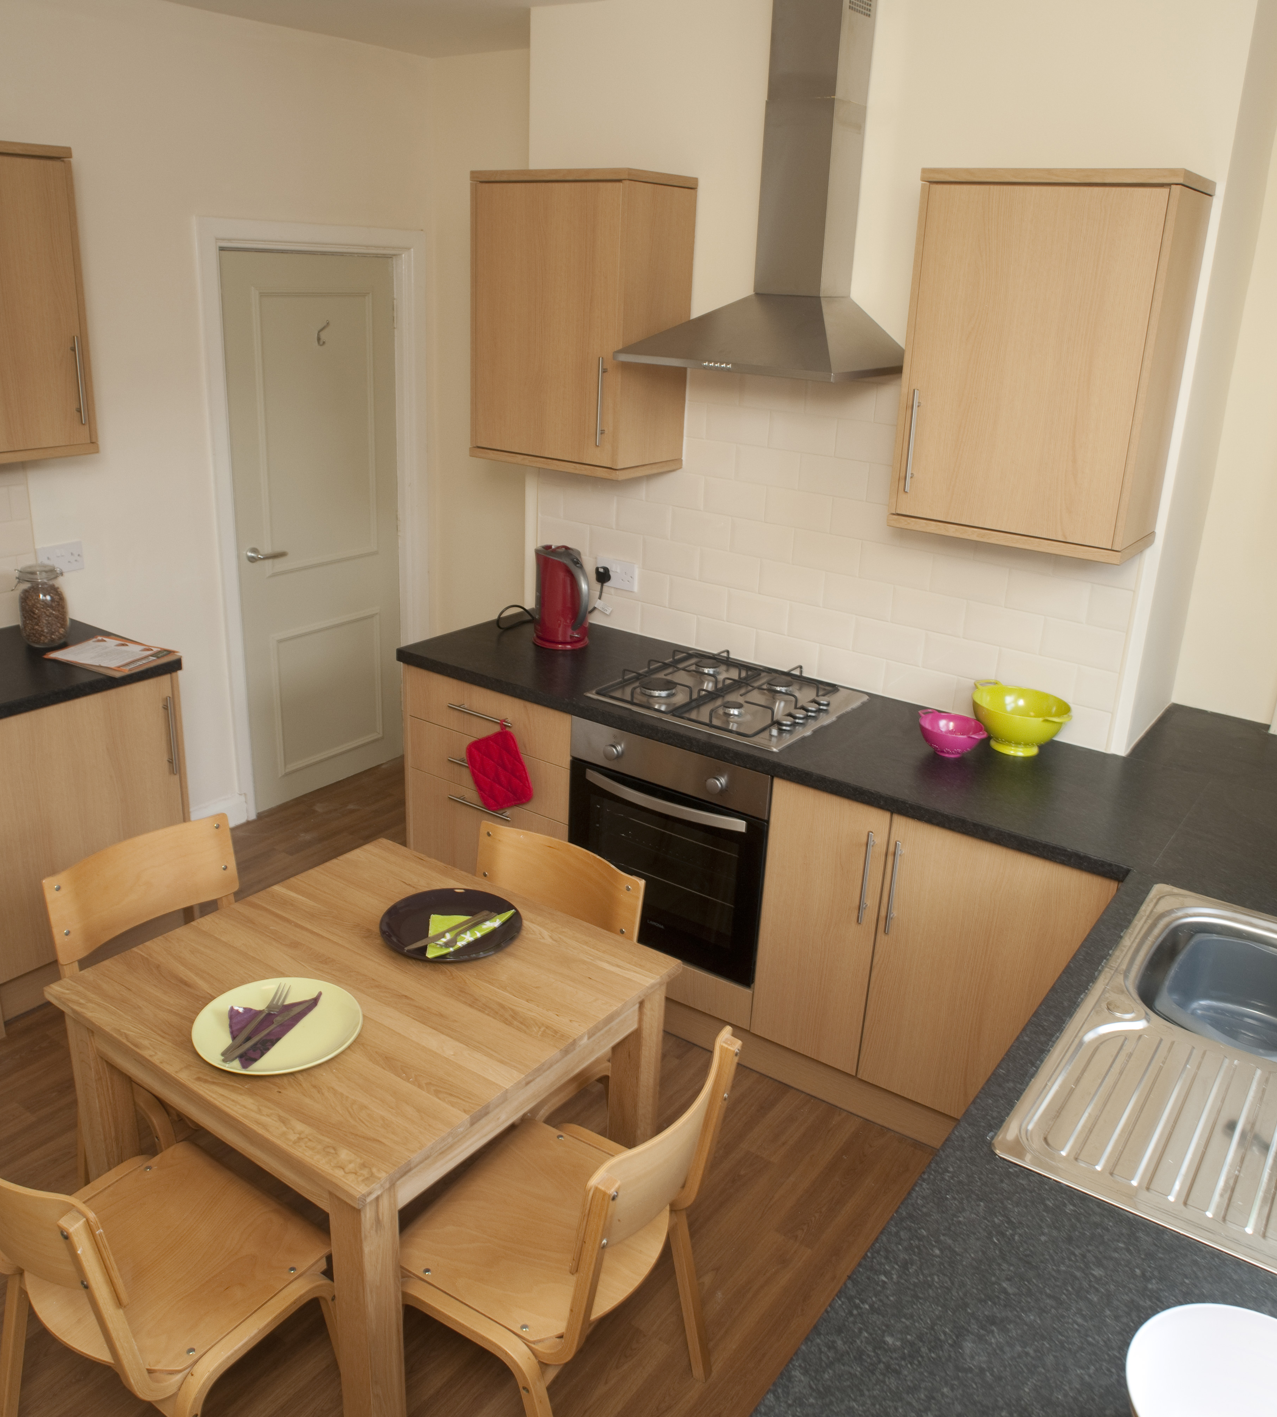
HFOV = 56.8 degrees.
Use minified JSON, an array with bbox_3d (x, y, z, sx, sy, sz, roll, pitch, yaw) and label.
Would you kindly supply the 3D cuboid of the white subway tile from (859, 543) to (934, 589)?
[{"bbox_3d":[0.668,-0.371,3.068,0.198,0.099,0.009,16,25,32],"label":"white subway tile"}]

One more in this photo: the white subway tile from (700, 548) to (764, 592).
[{"bbox_3d":[0.264,-0.397,3.407,0.200,0.100,0.010,16,24,32],"label":"white subway tile"}]

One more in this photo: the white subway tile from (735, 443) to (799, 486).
[{"bbox_3d":[0.350,-0.656,3.207,0.198,0.099,0.009,16,25,32],"label":"white subway tile"}]

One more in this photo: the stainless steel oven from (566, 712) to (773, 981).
[{"bbox_3d":[0.211,0.297,3.266,0.606,0.595,0.554,16,25,32],"label":"stainless steel oven"}]

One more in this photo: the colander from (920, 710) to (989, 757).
[{"bbox_3d":[0.748,0.072,2.833,0.156,0.076,0.195,-9,23,-30],"label":"colander"}]

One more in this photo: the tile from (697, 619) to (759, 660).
[{"bbox_3d":[0.254,-0.209,3.477,0.200,0.097,0.010,16,24,32],"label":"tile"}]

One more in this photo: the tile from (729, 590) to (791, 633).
[{"bbox_3d":[0.334,-0.278,3.355,0.198,0.099,0.009,16,25,32],"label":"tile"}]

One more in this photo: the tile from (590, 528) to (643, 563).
[{"bbox_3d":[-0.067,-0.490,3.604,0.200,0.100,0.010,16,25,32],"label":"tile"}]

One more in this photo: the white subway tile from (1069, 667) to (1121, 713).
[{"bbox_3d":[1.120,-0.050,2.883,0.095,0.100,0.010,16,24,32],"label":"white subway tile"}]

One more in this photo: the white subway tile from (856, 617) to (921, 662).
[{"bbox_3d":[0.670,-0.180,3.164,0.200,0.100,0.010,16,25,32],"label":"white subway tile"}]

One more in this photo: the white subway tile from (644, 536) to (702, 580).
[{"bbox_3d":[0.094,-0.448,3.523,0.200,0.100,0.008,16,25,32],"label":"white subway tile"}]

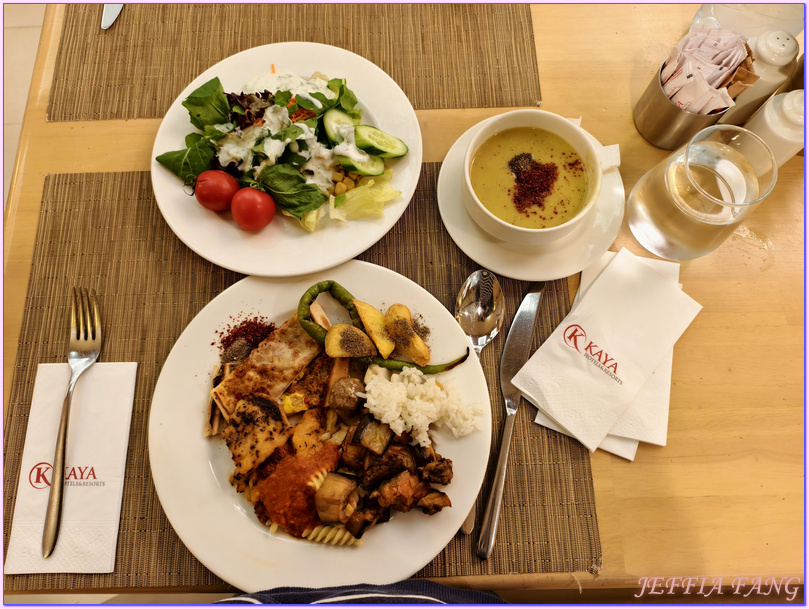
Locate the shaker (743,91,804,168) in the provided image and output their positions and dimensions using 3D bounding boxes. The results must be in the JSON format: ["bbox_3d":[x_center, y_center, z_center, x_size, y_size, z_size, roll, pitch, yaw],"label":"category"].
[{"bbox_3d":[0.322,-0.148,0.465,0.047,0.084,0.047,-2,73,0],"label":"shaker"}]

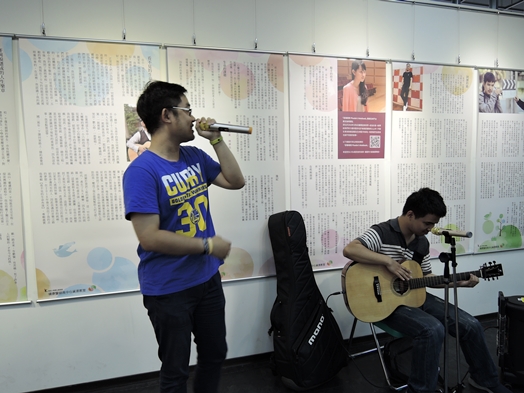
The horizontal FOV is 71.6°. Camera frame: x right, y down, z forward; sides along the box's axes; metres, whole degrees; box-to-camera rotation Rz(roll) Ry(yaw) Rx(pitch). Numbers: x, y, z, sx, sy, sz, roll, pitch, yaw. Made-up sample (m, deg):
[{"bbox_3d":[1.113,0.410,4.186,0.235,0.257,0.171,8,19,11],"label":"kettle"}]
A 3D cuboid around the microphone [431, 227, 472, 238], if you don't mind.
[{"bbox_3d":[1.115,0.214,2.150,0.050,0.050,0.228,-5,5,-41],"label":"microphone"}]

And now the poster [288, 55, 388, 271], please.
[{"bbox_3d":[0.598,-0.231,2.708,0.808,1.566,0.020,-3,4,-16],"label":"poster"}]

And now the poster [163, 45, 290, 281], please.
[{"bbox_3d":[-0.195,-0.194,2.478,0.818,1.566,0.020,-3,4,-16],"label":"poster"}]

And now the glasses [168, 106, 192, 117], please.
[{"bbox_3d":[-0.366,-0.356,1.530,0.140,0.045,0.140,10,3,-8],"label":"glasses"}]

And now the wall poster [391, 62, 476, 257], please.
[{"bbox_3d":[1.401,-0.269,2.941,0.808,1.566,0.020,-3,4,-16],"label":"wall poster"}]

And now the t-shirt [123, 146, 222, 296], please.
[{"bbox_3d":[-0.382,0.098,1.550,0.290,0.640,0.480,2,5,38],"label":"t-shirt"}]

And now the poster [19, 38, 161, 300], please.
[{"bbox_3d":[-0.994,-0.156,2.246,0.794,1.566,0.020,-3,4,-16],"label":"poster"}]

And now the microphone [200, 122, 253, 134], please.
[{"bbox_3d":[-0.159,-0.294,1.552,0.244,0.050,0.050,8,5,8],"label":"microphone"}]

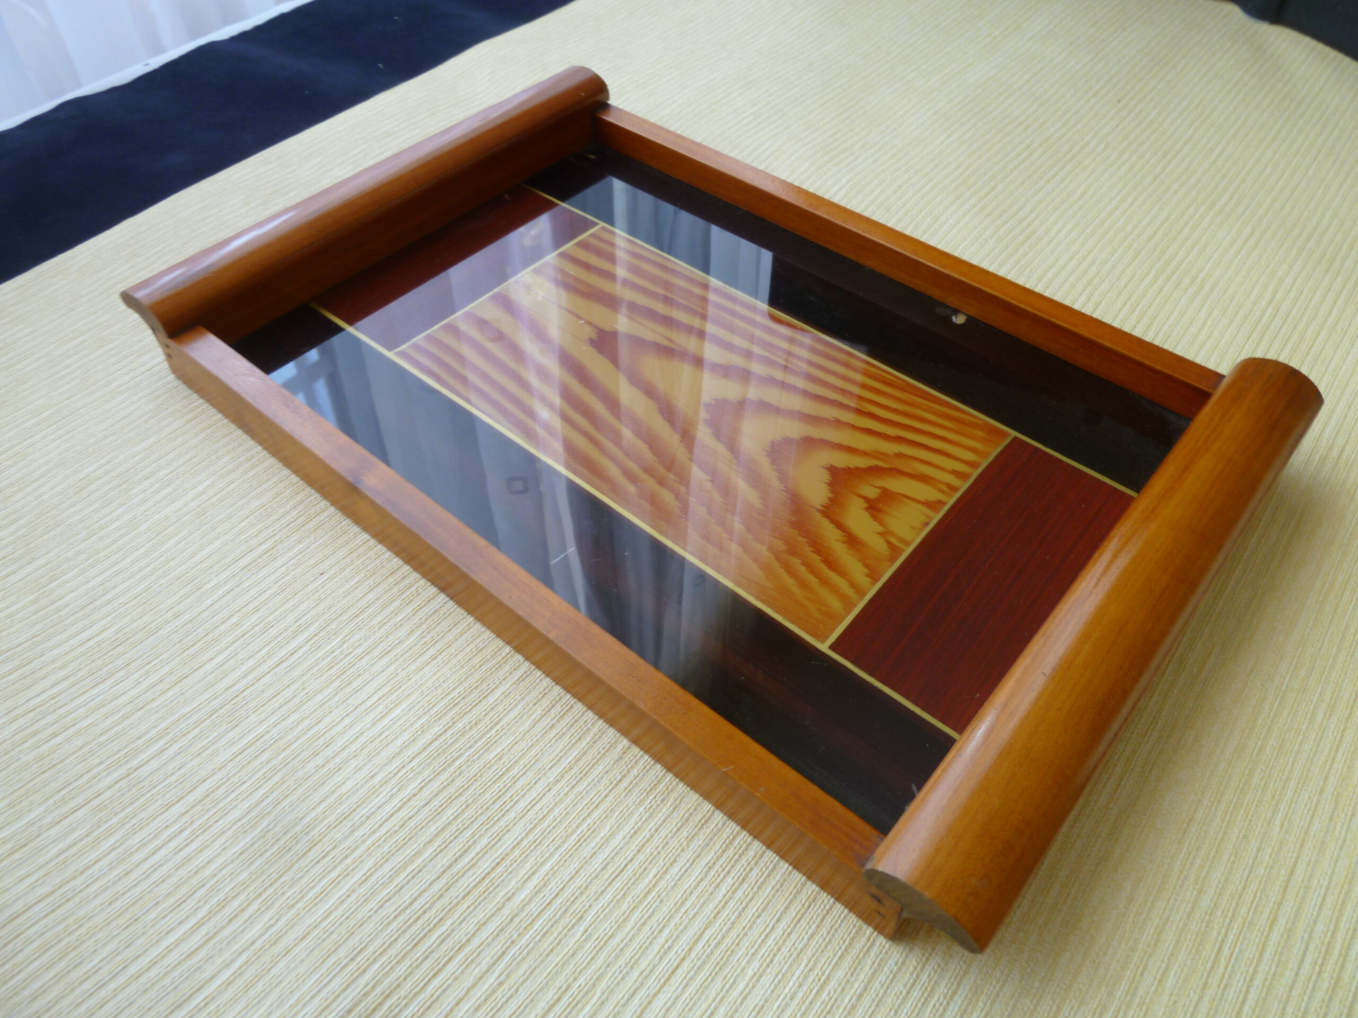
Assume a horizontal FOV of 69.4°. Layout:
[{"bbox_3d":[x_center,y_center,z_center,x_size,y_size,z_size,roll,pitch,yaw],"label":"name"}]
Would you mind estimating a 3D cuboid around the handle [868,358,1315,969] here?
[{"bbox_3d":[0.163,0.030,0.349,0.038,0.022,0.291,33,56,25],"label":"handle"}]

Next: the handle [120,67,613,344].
[{"bbox_3d":[-0.148,-0.172,0.517,0.036,0.022,0.291,33,56,25],"label":"handle"}]

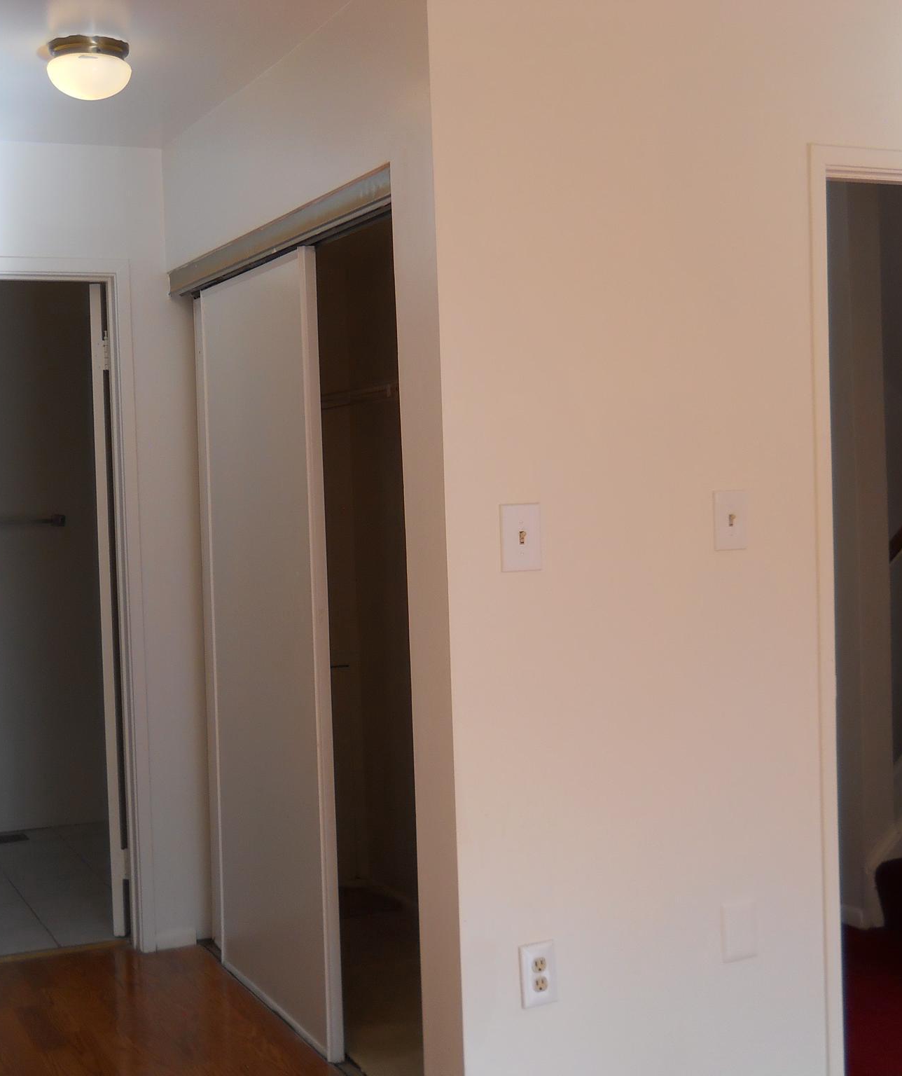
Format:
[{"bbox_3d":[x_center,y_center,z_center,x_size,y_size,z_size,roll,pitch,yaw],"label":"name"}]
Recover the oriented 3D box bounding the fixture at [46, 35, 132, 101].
[{"bbox_3d":[-0.830,-1.072,3.534,0.191,0.118,0.191,-3,3,-26],"label":"fixture"}]

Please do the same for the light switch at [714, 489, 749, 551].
[{"bbox_3d":[0.593,-0.037,3.215,0.080,0.122,0.014,-3,3,-26],"label":"light switch"}]

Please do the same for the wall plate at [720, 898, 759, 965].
[{"bbox_3d":[0.614,0.834,3.253,0.084,0.123,0.007,-3,3,-26],"label":"wall plate"}]

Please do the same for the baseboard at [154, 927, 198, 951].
[{"bbox_3d":[-0.828,1.206,4.630,0.121,0.060,0.014,-3,3,-26],"label":"baseboard"}]

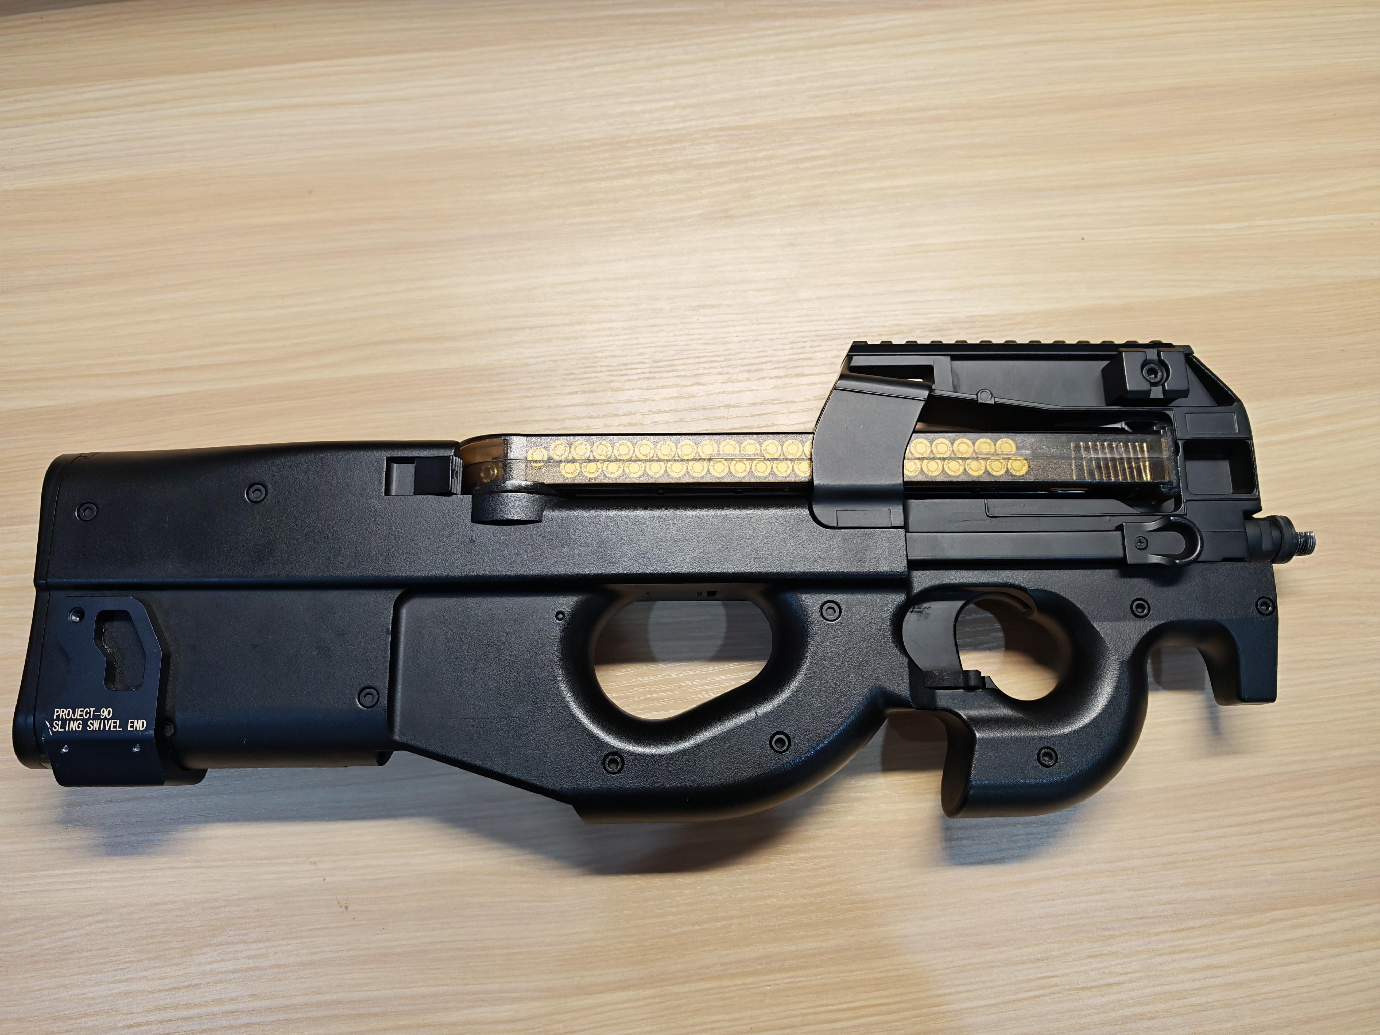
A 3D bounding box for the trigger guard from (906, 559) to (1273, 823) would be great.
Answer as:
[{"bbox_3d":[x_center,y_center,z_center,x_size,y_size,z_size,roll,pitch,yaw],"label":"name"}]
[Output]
[{"bbox_3d":[0.148,0.066,0.365,0.138,0.046,0.090,0,76,0],"label":"trigger guard"}]

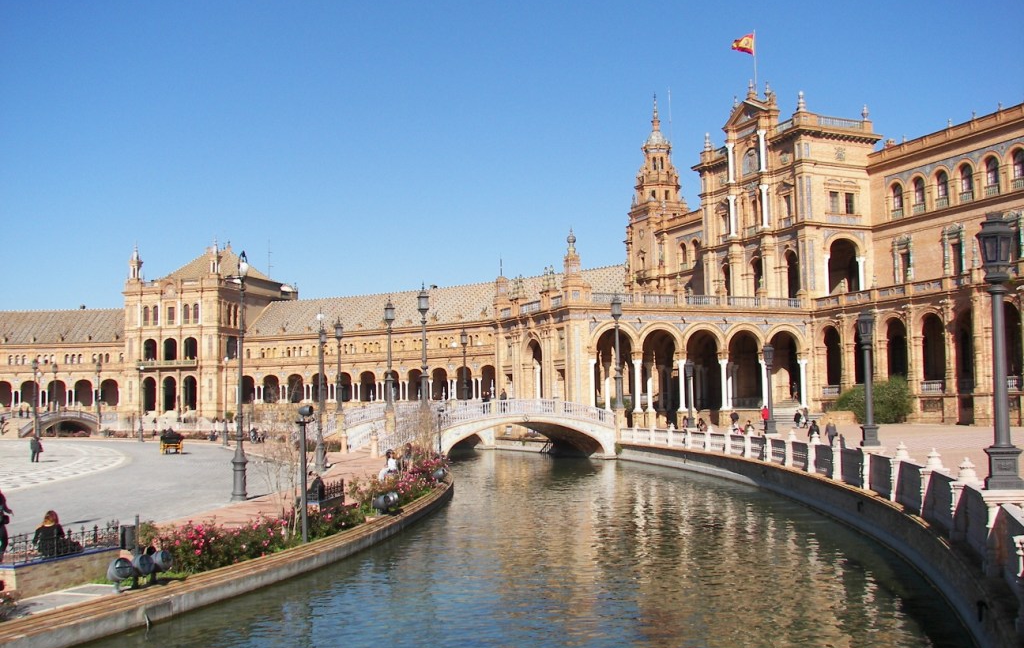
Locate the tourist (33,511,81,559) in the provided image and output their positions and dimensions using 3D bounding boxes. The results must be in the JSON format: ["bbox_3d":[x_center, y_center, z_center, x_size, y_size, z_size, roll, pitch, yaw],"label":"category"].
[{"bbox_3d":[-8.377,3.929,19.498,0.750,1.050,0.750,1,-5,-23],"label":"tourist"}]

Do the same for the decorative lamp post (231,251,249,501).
[{"bbox_3d":[-9.248,1.725,36.099,0.620,8.400,0.620,-1,-5,0],"label":"decorative lamp post"}]

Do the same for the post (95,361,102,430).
[{"bbox_3d":[-57.428,9.013,148.379,0.660,8.000,0.660,1,-5,-22],"label":"post"}]

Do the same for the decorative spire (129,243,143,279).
[{"bbox_3d":[-74.246,-12.128,210.000,2.100,7.100,2.100,-3,-5,20],"label":"decorative spire"}]

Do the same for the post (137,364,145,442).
[{"bbox_3d":[-41.379,8.950,118.878,0.600,8.400,0.600,-1,-5,0],"label":"post"}]

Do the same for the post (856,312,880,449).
[{"bbox_3d":[10.091,1.533,30.278,0.540,3.850,0.540,-2,-5,8],"label":"post"}]

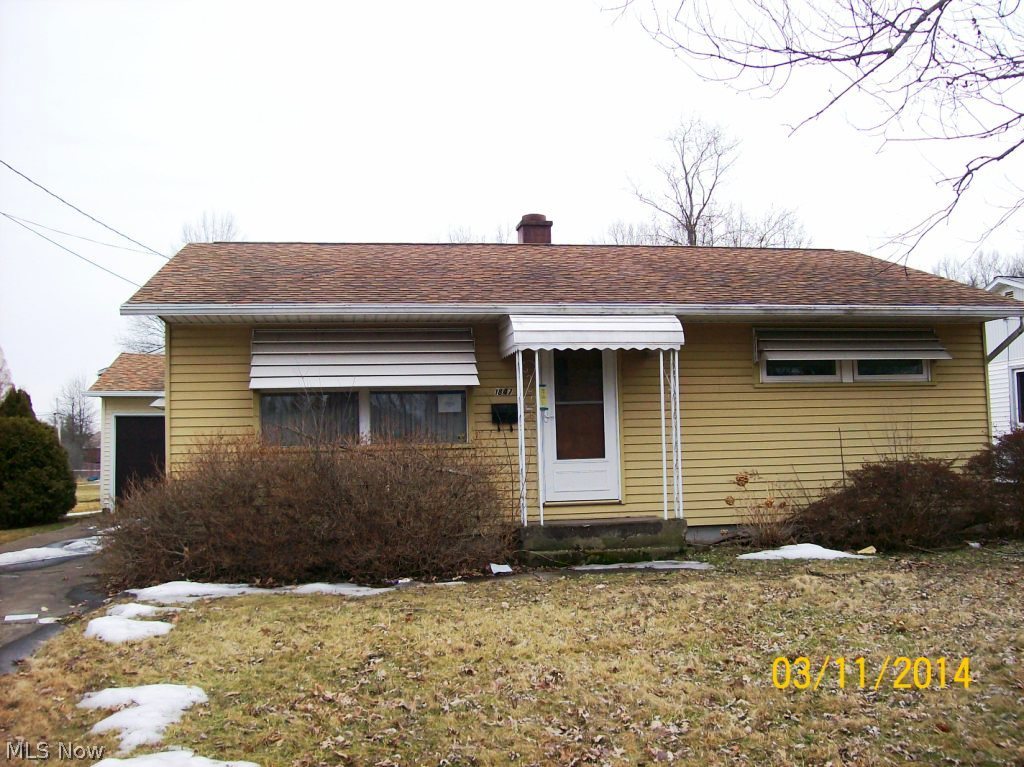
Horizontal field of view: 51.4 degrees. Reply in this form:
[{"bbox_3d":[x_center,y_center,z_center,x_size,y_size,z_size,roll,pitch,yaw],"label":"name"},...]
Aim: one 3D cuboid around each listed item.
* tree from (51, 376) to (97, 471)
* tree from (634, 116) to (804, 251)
[{"bbox_3d":[-45.092,4.317,109.683,5.000,9.900,5.000,0,-4,-22],"label":"tree"},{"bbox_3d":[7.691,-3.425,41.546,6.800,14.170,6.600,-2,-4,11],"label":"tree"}]

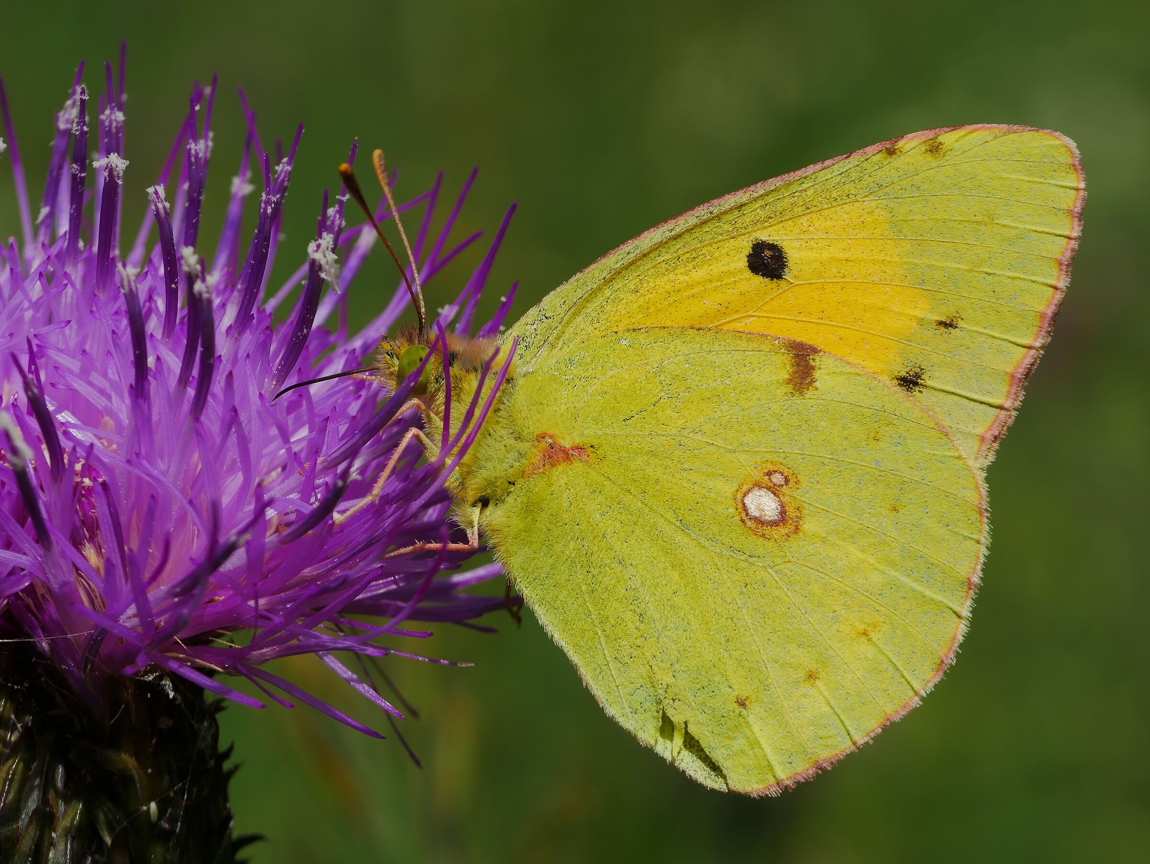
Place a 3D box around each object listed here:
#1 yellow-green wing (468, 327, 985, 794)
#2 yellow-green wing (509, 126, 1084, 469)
[{"bbox_3d":[0.006,0.005,0.166,0.021,0.019,0.003,0,0,0],"label":"yellow-green wing"},{"bbox_3d":[0.009,-0.006,0.166,0.024,0.014,0.003,0,0,0],"label":"yellow-green wing"}]

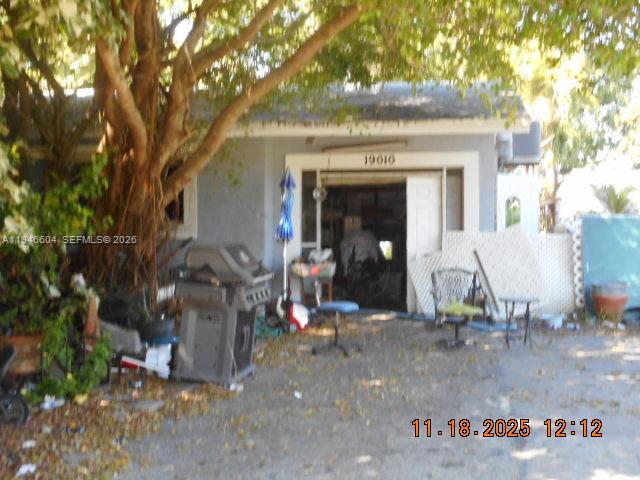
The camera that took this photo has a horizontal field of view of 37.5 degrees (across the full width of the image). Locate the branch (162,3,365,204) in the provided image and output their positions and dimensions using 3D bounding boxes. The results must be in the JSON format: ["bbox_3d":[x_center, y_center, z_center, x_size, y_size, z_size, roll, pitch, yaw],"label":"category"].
[{"bbox_3d":[-0.575,-1.390,9.600,2.100,2.080,1.000,0,1,0],"label":"branch"}]

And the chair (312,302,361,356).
[{"bbox_3d":[0.183,0.942,10.150,0.550,0.540,0.560,-1,2,-30],"label":"chair"}]

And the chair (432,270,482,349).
[{"bbox_3d":[1.555,0.760,10.700,0.580,0.880,0.620,0,1,-9],"label":"chair"}]

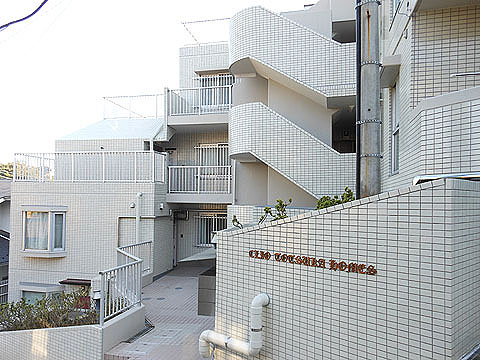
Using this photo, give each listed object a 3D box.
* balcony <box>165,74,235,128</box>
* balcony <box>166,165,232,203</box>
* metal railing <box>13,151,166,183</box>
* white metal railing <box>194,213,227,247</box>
[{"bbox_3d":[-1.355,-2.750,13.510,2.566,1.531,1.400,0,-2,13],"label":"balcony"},{"bbox_3d":[-1.341,0.204,13.393,2.541,1.385,1.400,0,-2,13],"label":"balcony"},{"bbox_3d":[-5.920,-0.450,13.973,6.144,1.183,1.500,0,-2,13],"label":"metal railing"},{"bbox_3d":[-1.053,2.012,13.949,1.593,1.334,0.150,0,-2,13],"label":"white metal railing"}]

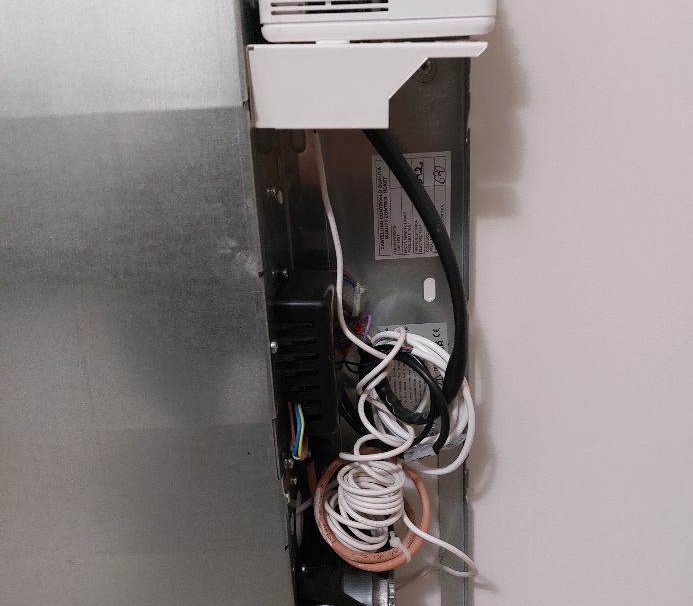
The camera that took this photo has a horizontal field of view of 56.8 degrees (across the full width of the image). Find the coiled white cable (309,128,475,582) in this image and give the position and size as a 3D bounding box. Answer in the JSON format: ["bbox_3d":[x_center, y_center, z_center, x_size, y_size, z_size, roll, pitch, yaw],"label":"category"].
[{"bbox_3d":[0.042,0.072,0.484,0.122,0.394,0.095,-2,18,2],"label":"coiled white cable"}]

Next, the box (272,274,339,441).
[{"bbox_3d":[-0.026,0.035,0.481,0.035,0.100,0.078,-2,18,2],"label":"box"}]

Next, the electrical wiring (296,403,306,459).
[{"bbox_3d":[-0.031,0.089,0.450,0.007,0.041,0.012,-2,18,2],"label":"electrical wiring"}]

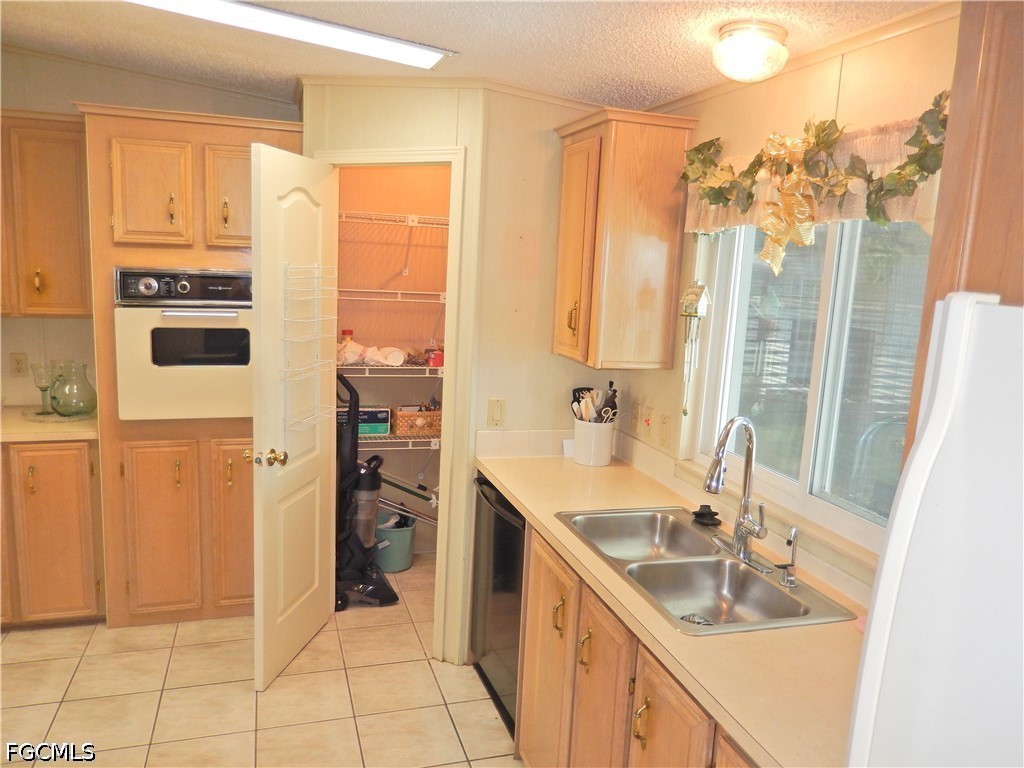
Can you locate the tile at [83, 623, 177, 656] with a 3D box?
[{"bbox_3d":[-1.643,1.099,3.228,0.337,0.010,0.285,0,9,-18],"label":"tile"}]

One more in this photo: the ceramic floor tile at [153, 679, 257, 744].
[{"bbox_3d":[-1.118,1.205,2.723,0.337,0.010,0.337,0,9,-18],"label":"ceramic floor tile"}]

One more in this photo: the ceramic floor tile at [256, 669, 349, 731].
[{"bbox_3d":[-0.793,1.204,2.829,0.337,0.010,0.337,0,9,-18],"label":"ceramic floor tile"}]

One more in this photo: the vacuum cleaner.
[{"bbox_3d":[-0.781,0.491,3.658,0.400,1.140,0.330,-1,10,-24],"label":"vacuum cleaner"}]

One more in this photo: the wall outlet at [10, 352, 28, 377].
[{"bbox_3d":[-2.400,-0.088,3.606,0.073,0.116,0.008,0,9,-17],"label":"wall outlet"}]

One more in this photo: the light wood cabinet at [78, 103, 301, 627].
[{"bbox_3d":[-1.468,-0.059,3.560,0.866,2.256,0.645,0,9,-17],"label":"light wood cabinet"}]

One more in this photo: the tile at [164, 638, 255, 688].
[{"bbox_3d":[-1.240,1.167,3.083,0.343,0.010,0.343,0,9,-18],"label":"tile"}]

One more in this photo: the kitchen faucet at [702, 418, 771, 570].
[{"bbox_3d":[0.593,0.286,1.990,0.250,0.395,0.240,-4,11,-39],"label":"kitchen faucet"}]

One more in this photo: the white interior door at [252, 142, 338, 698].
[{"bbox_3d":[-0.869,0.132,2.995,0.045,2.030,0.610,4,9,10],"label":"white interior door"}]

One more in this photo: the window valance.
[{"bbox_3d":[0.760,-0.499,1.933,0.110,0.430,1.220,0,9,-18],"label":"window valance"}]

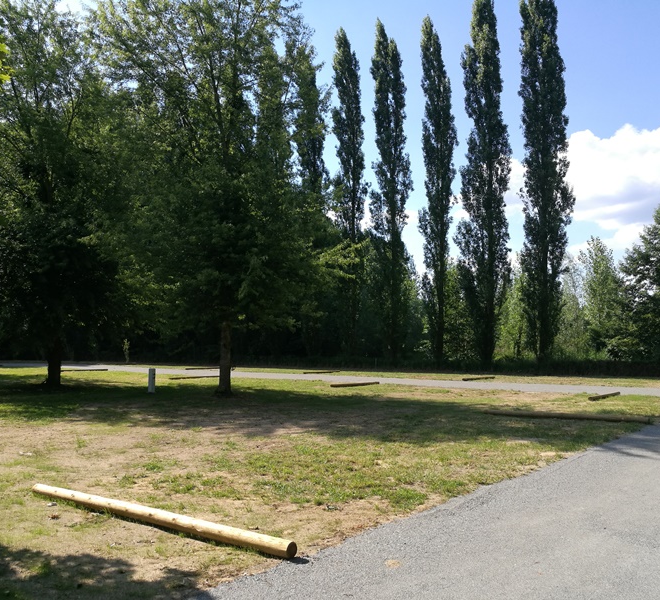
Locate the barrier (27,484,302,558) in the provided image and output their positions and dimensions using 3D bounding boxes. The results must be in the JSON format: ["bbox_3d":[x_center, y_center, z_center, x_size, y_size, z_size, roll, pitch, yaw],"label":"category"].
[{"bbox_3d":[-1.859,2.101,6.128,3.829,0.140,0.140,-3,-6,36],"label":"barrier"}]

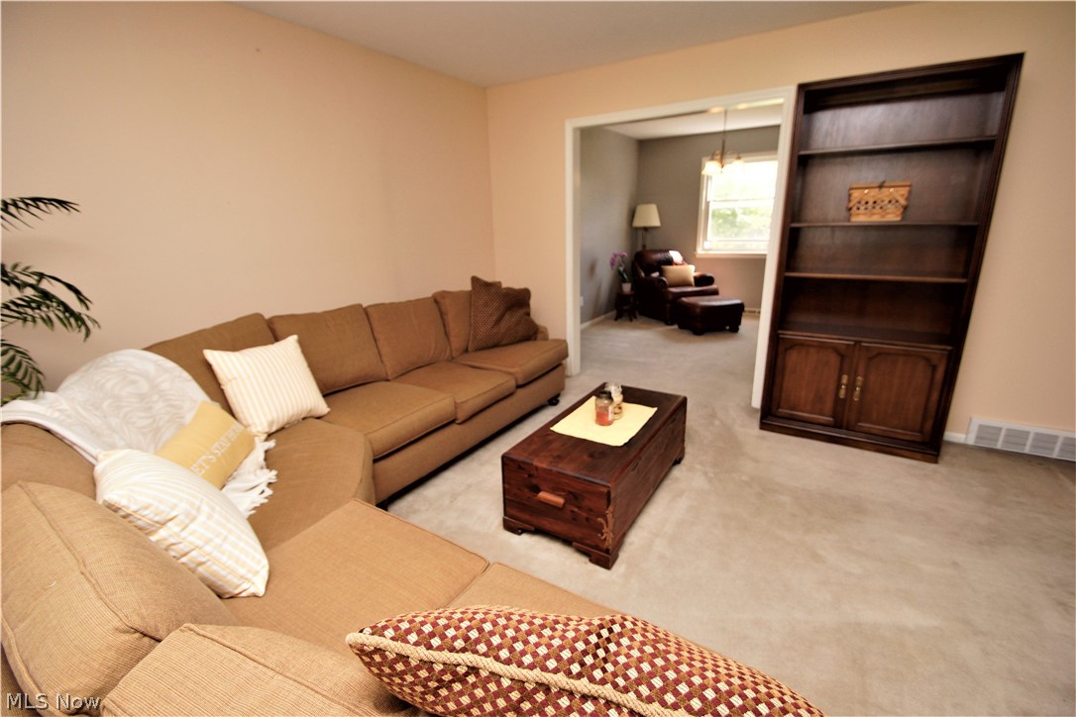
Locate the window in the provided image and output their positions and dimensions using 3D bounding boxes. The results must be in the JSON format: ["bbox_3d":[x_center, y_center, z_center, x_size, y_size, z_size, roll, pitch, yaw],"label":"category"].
[{"bbox_3d":[2.761,-2.048,6.052,1.120,1.280,0.100,9,20,31],"label":"window"}]

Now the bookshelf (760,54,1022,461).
[{"bbox_3d":[1.898,-0.473,2.611,0.890,2.000,0.330,9,20,31],"label":"bookshelf"}]

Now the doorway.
[{"bbox_3d":[0.950,-0.751,3.437,1.600,2.100,0.140,9,20,31],"label":"doorway"}]

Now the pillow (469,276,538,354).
[{"bbox_3d":[-0.262,-0.340,3.366,0.490,0.490,0.180,-8,6,-20],"label":"pillow"}]

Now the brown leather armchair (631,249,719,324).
[{"bbox_3d":[1.980,-1.053,6.313,0.840,0.920,0.940,-7,18,-17],"label":"brown leather armchair"}]

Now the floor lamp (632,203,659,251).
[{"bbox_3d":[1.571,-1.468,6.593,0.410,1.570,0.410,2,18,13],"label":"floor lamp"}]

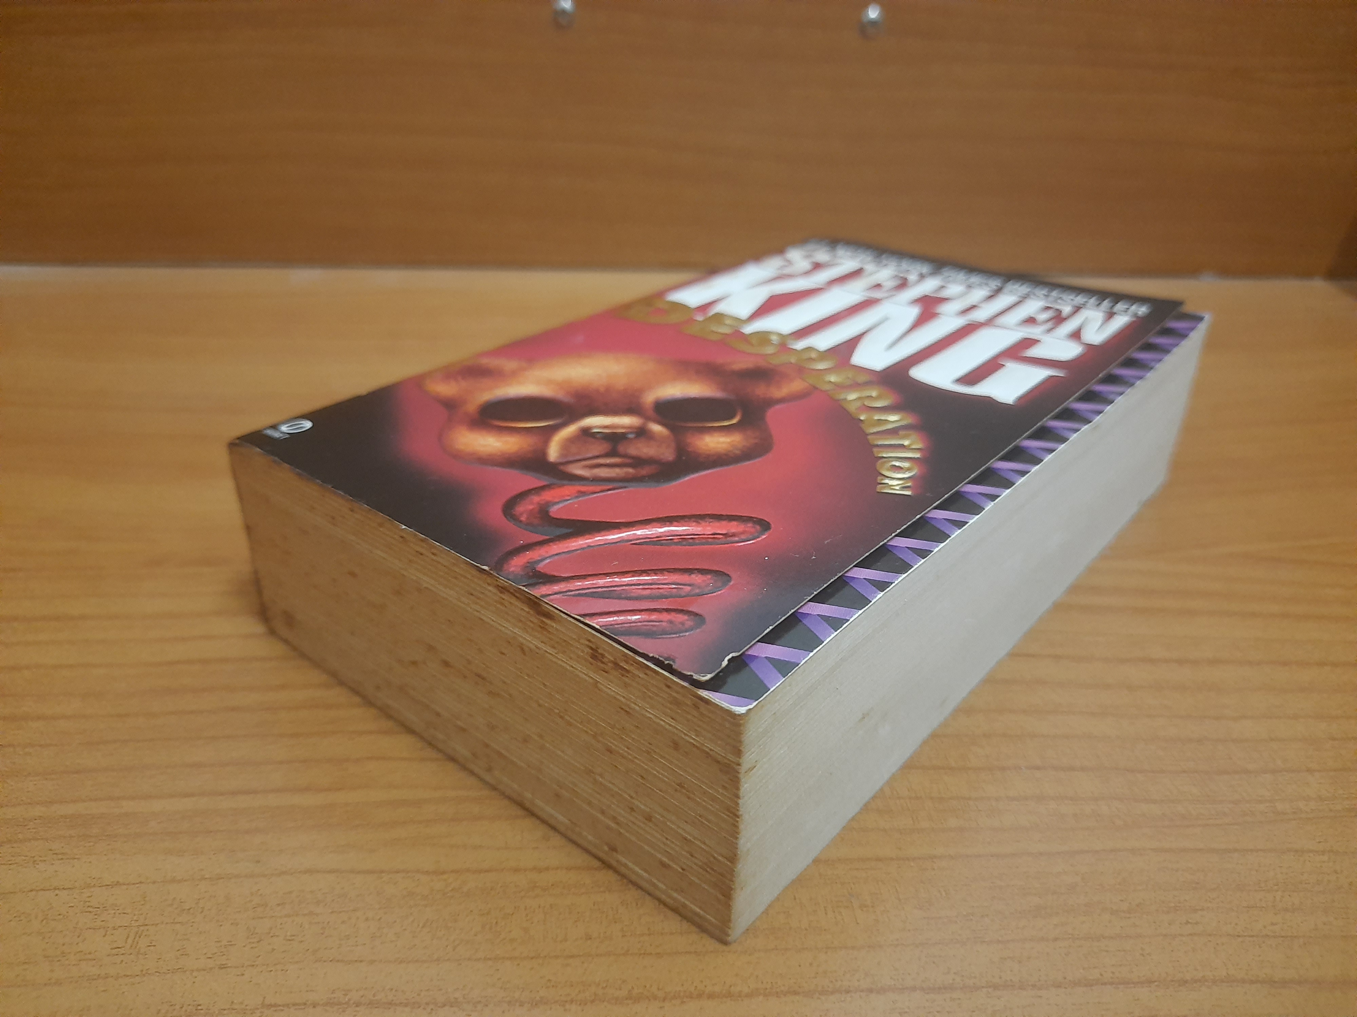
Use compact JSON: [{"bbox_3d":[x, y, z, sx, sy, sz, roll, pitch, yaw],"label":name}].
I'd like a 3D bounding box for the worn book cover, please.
[{"bbox_3d":[0.022,-0.010,0.203,0.107,0.040,0.174,22,36,35],"label":"worn book cover"}]

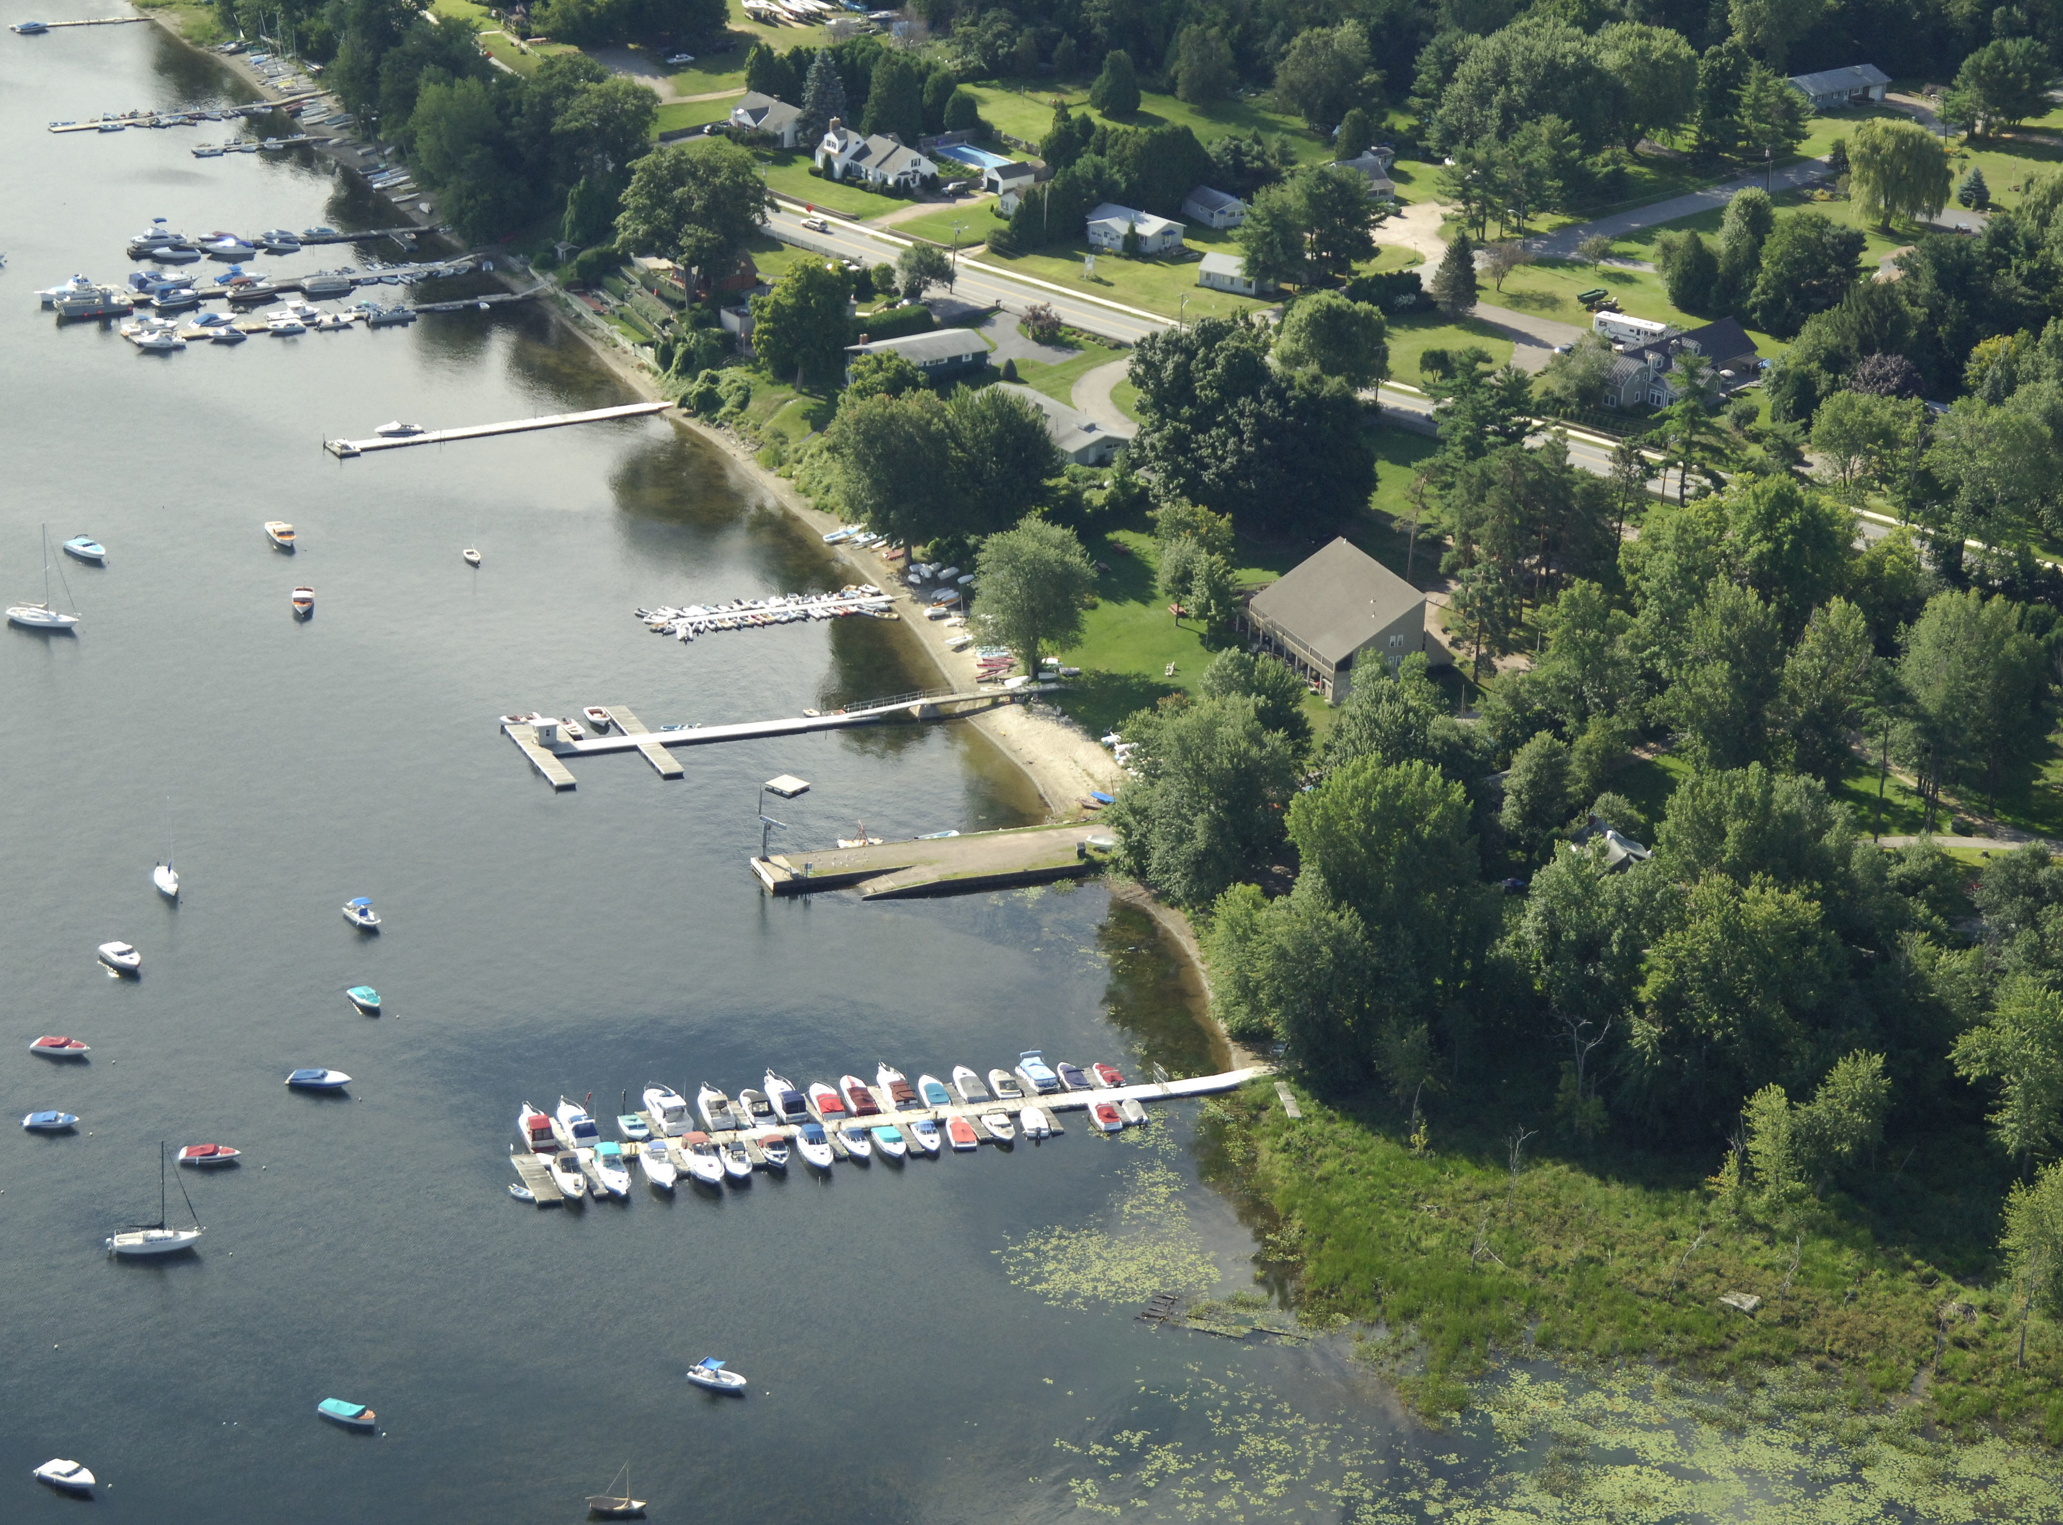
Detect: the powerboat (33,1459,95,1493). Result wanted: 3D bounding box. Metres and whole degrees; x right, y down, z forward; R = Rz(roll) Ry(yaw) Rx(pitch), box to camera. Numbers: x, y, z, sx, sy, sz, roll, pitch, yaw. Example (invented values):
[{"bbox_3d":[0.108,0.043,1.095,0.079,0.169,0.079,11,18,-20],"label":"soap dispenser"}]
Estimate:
[{"bbox_3d":[-85.539,63.200,491.535,5.910,1.480,2.270,12,24,22],"label":"powerboat"}]

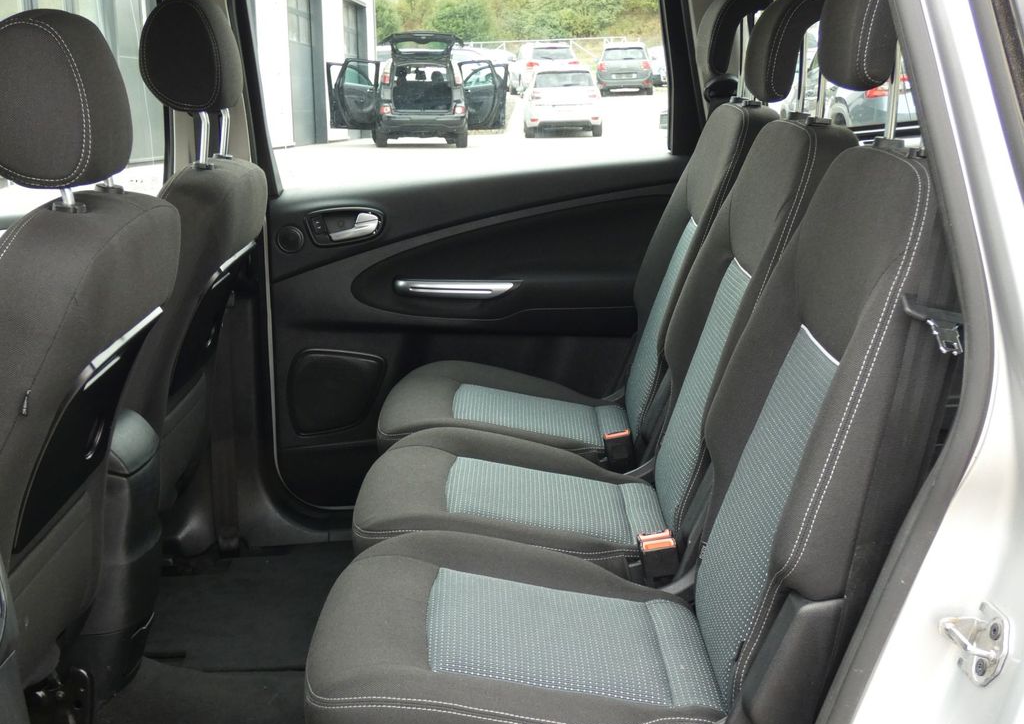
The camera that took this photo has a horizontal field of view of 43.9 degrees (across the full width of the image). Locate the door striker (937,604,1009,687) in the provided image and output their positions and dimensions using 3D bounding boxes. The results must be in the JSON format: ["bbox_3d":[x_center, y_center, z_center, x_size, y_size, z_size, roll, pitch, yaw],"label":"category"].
[{"bbox_3d":[0.419,0.257,1.160,0.048,0.068,0.056,-1,15,-1],"label":"door striker"}]

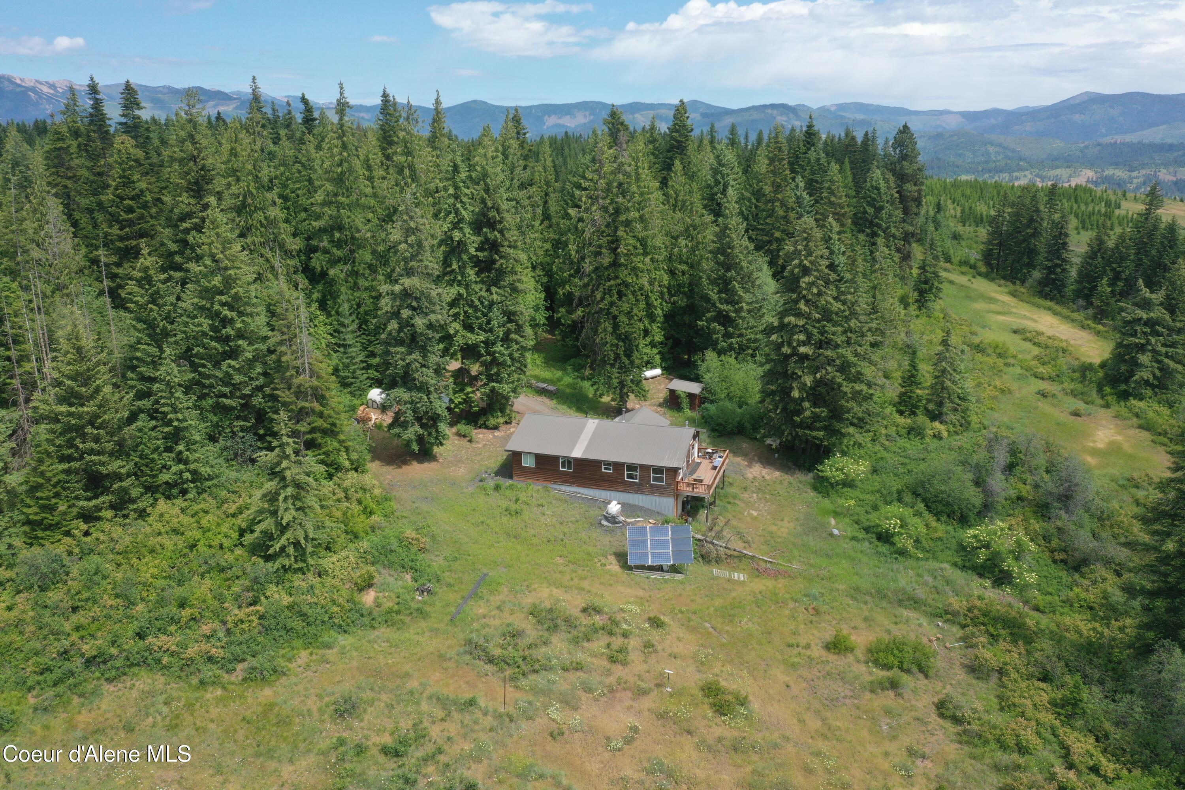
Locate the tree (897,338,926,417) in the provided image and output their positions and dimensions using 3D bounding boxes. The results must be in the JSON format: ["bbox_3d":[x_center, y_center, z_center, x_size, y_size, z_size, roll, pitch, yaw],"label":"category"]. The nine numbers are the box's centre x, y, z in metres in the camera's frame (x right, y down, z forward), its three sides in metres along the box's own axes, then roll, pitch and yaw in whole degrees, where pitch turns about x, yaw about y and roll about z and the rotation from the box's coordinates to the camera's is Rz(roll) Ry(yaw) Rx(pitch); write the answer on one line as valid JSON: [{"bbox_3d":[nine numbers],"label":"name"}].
[{"bbox_3d":[39.120,-2.160,113.030,3.700,9.710,3.700,0,15,0],"label":"tree"}]

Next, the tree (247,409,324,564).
[{"bbox_3d":[-23.060,7.060,67.820,5.550,12.310,5.550,0,16,0],"label":"tree"}]

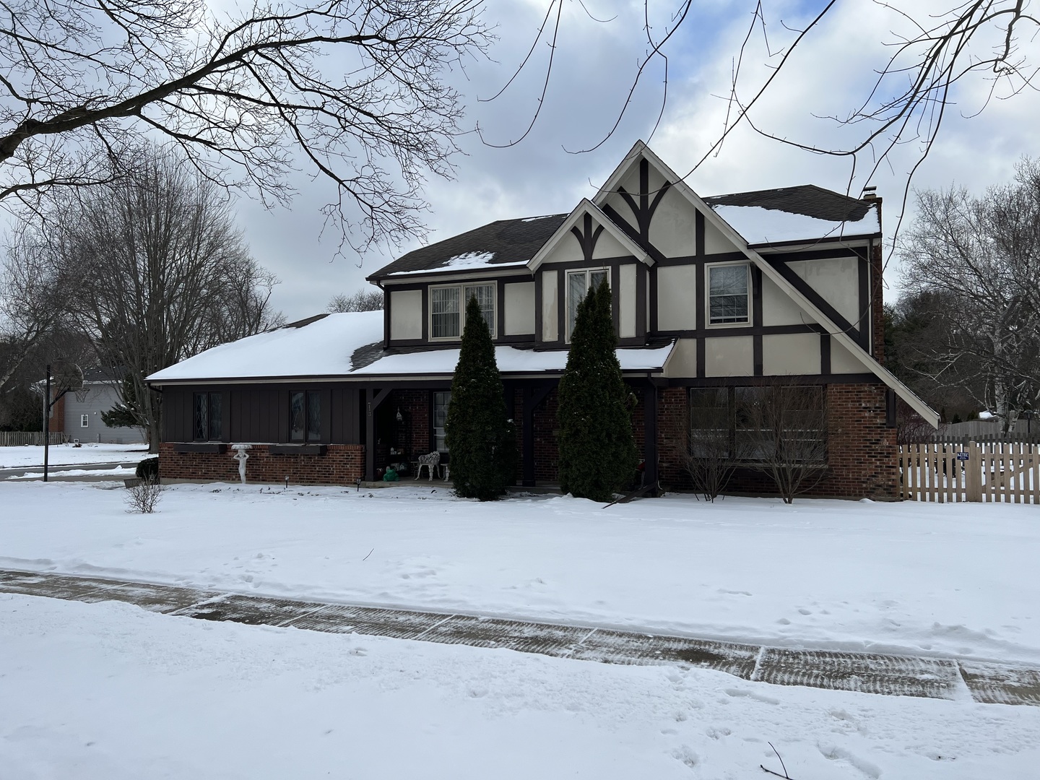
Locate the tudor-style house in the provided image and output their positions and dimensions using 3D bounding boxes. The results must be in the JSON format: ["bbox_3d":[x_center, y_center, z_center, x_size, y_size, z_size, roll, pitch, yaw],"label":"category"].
[{"bbox_3d":[1.064,-1.569,23.415,19.450,8.130,12.050,-1,-2,23],"label":"tudor-style house"}]

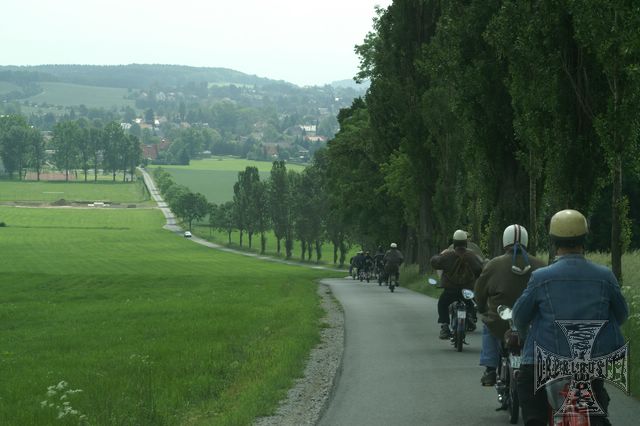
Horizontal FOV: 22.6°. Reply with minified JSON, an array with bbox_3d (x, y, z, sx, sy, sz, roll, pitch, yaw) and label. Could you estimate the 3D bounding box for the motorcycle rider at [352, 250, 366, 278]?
[{"bbox_3d":[2.245,2.851,88.000,0.700,1.520,0.850,0,-1,-1],"label":"motorcycle rider"}]

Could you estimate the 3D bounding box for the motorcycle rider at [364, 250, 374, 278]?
[{"bbox_3d":[2.635,2.786,86.000,0.680,1.500,0.850,0,-1,0],"label":"motorcycle rider"}]

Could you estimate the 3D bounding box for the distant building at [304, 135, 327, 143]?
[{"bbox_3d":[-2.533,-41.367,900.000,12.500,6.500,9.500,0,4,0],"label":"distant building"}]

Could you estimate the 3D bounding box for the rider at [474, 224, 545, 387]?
[{"bbox_3d":[1.730,0.820,14.250,0.720,1.430,0.820,0,1,1],"label":"rider"}]

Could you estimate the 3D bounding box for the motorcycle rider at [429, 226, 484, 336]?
[{"bbox_3d":[2.014,1.042,23.200,0.760,1.520,0.850,0,-1,1],"label":"motorcycle rider"}]

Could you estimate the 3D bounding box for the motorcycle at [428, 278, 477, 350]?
[{"bbox_3d":[1.980,1.465,23.200,0.750,1.050,1.850,0,-1,1],"label":"motorcycle"}]

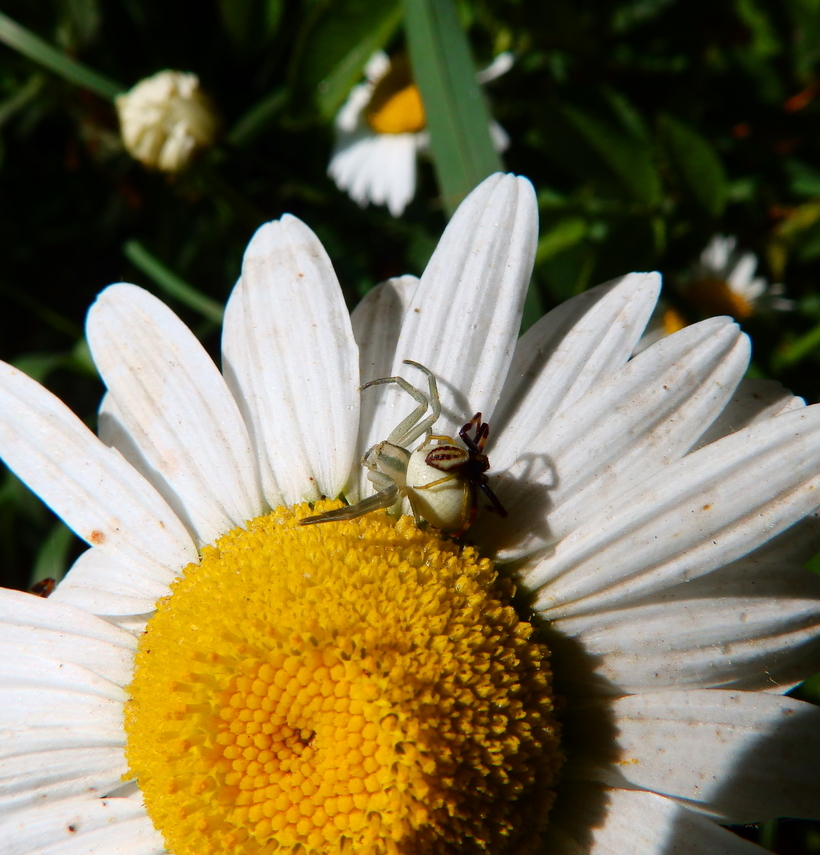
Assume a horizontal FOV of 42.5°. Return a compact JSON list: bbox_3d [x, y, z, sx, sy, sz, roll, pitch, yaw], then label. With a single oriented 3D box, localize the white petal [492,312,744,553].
[{"bbox_3d":[0.010,0.001,0.050,0.016,0.002,0.005,-42,77,4],"label":"white petal"}]

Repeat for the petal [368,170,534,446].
[{"bbox_3d":[0.003,-0.005,0.054,0.006,0.017,0.003,16,3,13],"label":"petal"}]

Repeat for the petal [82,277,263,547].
[{"bbox_3d":[-0.013,-0.001,0.056,0.006,0.002,0.016,-32,77,6],"label":"petal"}]

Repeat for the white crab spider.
[{"bbox_3d":[0.000,0.001,0.049,0.007,0.004,0.008,24,69,-9],"label":"white crab spider"}]

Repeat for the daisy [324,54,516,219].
[{"bbox_3d":[0.002,-0.062,0.220,0.040,0.018,0.040,0,45,0],"label":"daisy"}]

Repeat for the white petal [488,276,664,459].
[{"bbox_3d":[0.008,-0.001,0.052,0.006,0.002,0.015,34,90,14],"label":"white petal"}]

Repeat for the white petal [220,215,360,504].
[{"bbox_3d":[-0.006,-0.004,0.055,0.007,0.002,0.015,-6,81,11],"label":"white petal"}]

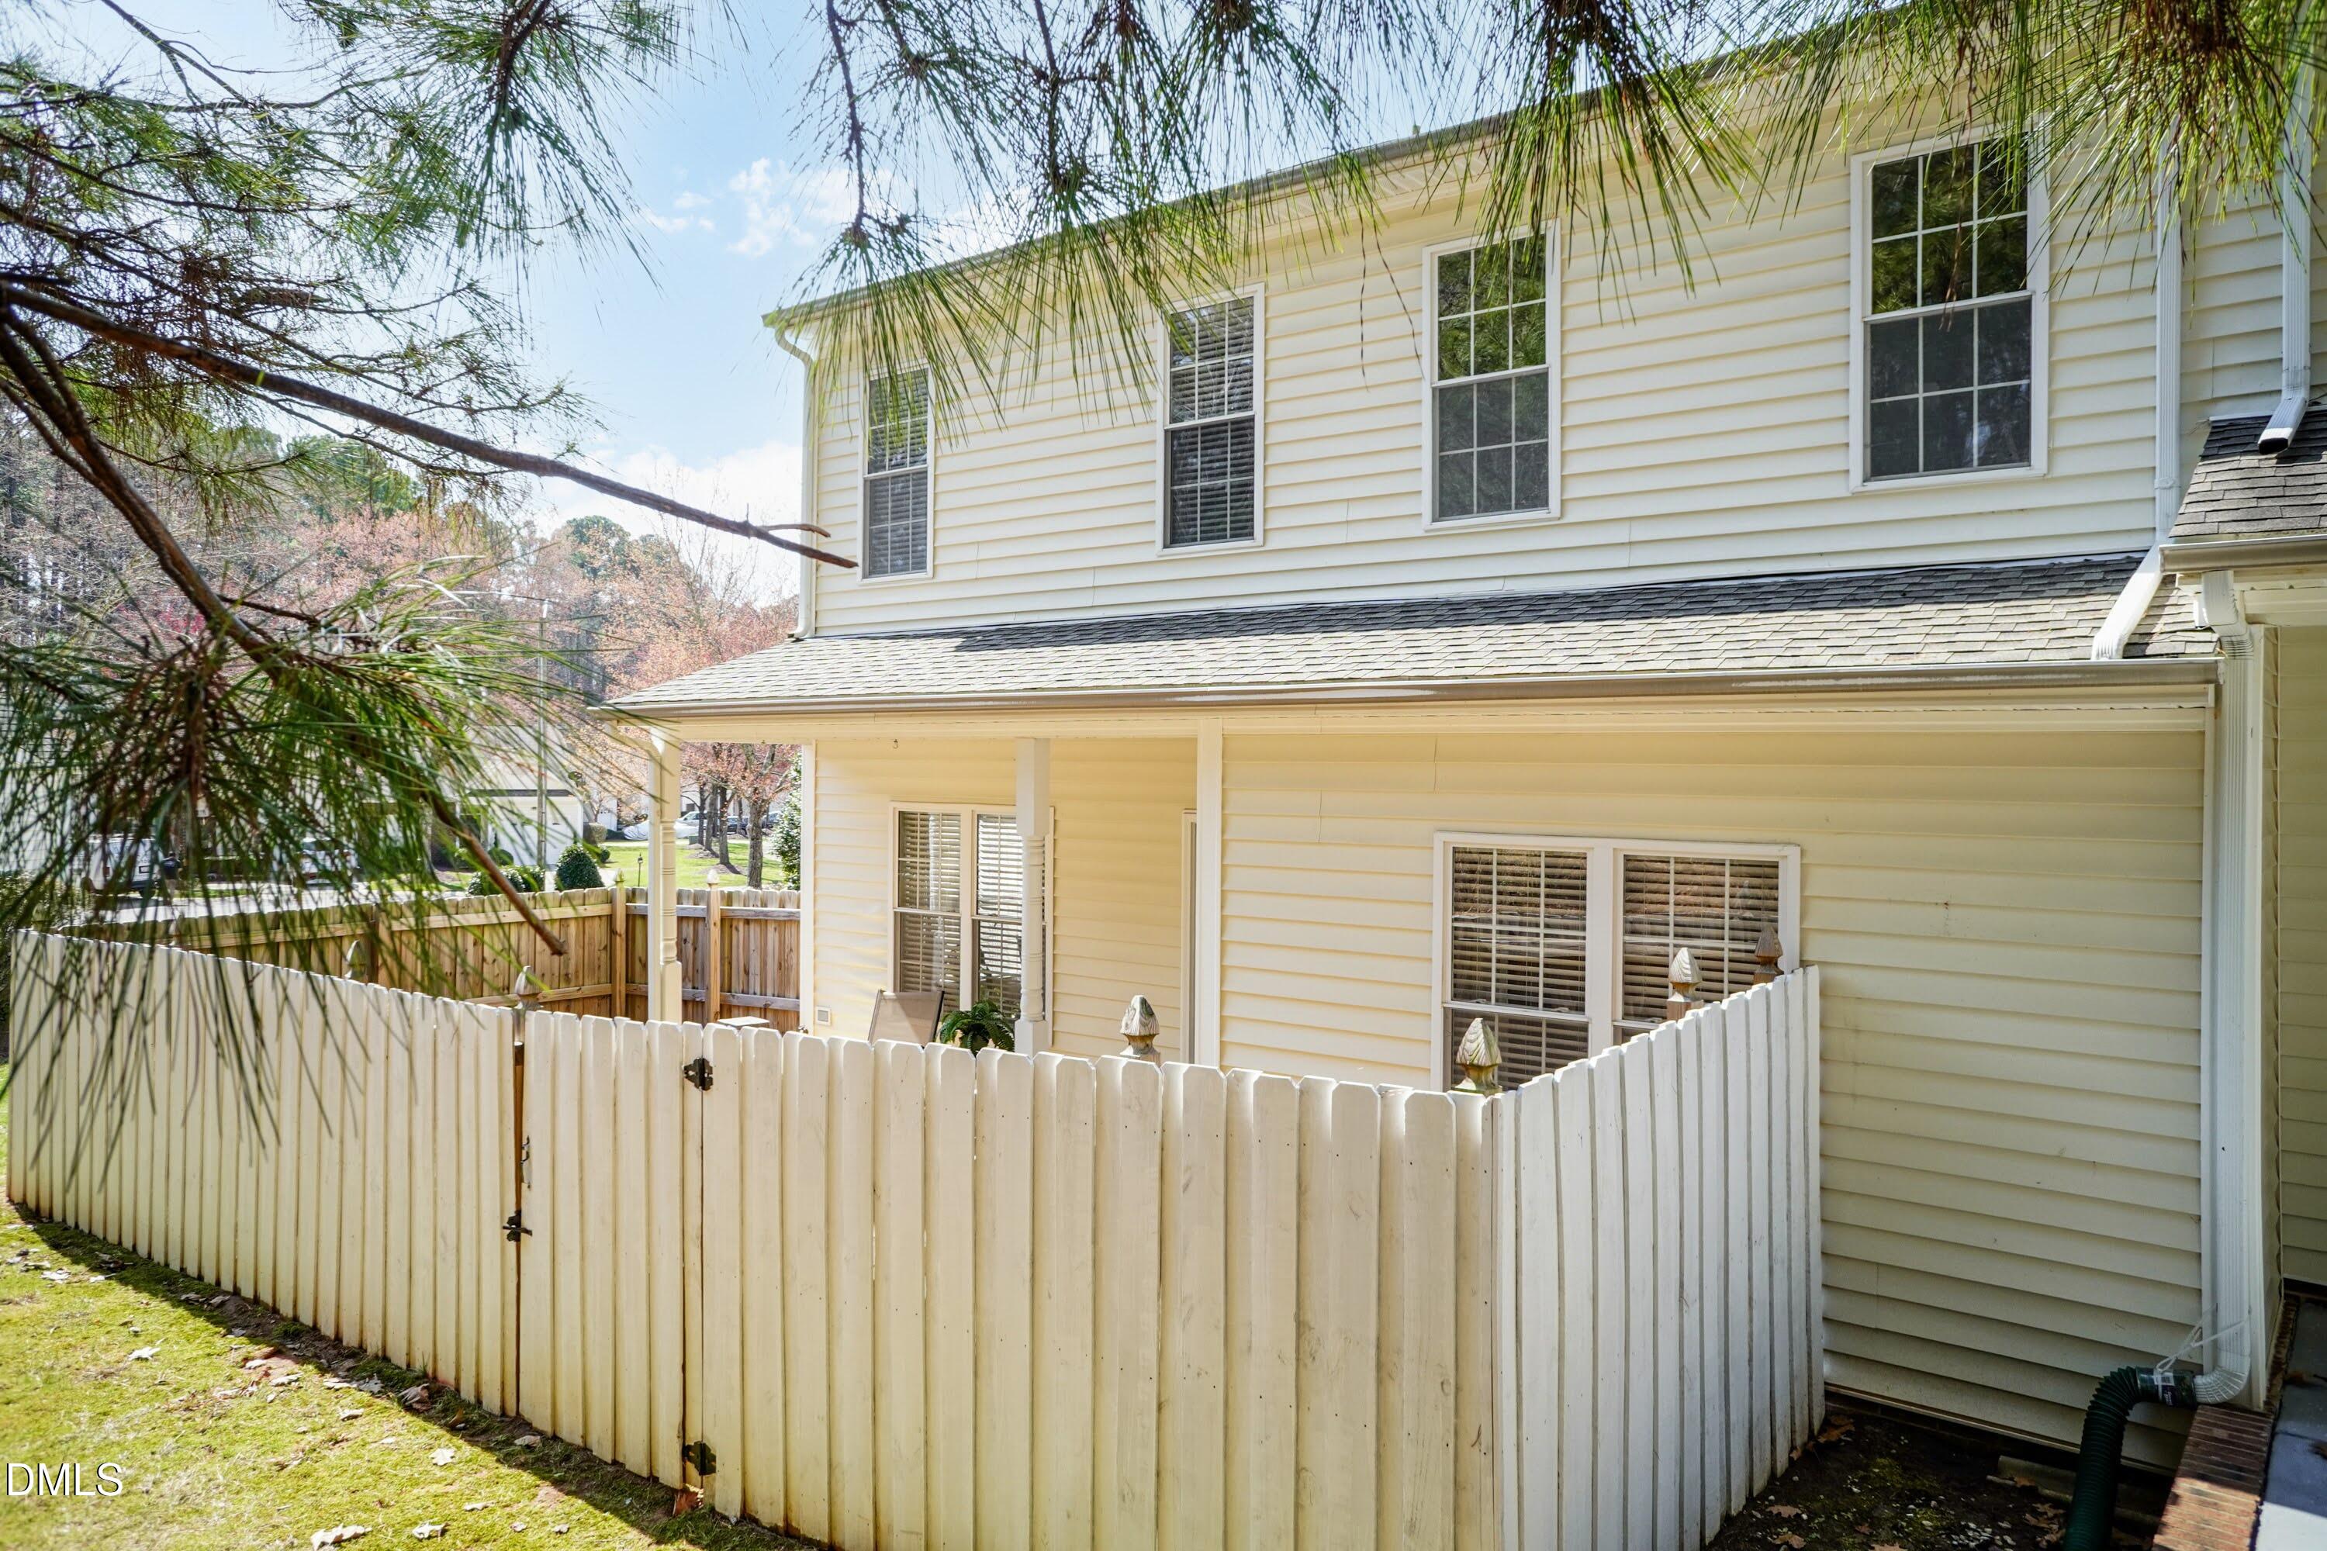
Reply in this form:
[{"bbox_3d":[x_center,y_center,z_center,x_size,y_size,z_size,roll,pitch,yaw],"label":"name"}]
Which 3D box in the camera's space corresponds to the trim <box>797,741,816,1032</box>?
[{"bbox_3d":[-2.667,0.975,11.837,0.140,2.530,0.120,1,1,38],"label":"trim"}]

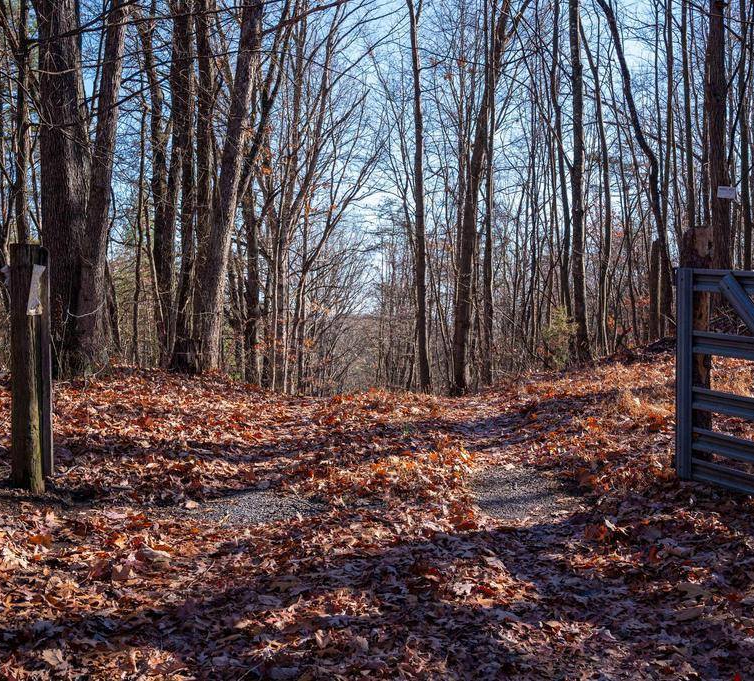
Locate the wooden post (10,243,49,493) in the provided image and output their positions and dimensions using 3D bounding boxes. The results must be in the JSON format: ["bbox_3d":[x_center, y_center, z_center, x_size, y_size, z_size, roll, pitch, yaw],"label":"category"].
[{"bbox_3d":[-2.144,0.169,6.100,0.180,1.520,0.180,0,2,-5],"label":"wooden post"}]

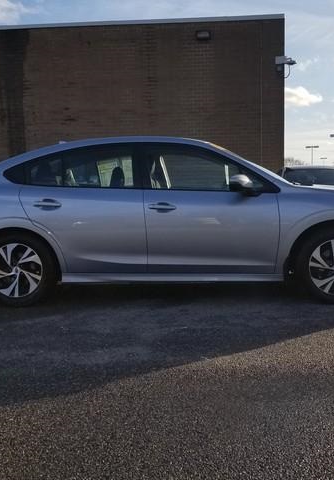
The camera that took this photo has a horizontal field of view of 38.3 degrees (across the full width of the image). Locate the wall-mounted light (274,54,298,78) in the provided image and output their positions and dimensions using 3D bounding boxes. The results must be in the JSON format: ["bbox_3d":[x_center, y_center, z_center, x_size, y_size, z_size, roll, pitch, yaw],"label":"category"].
[{"bbox_3d":[3.200,-4.650,12.900,0.550,0.550,0.350,-1,5,5],"label":"wall-mounted light"}]

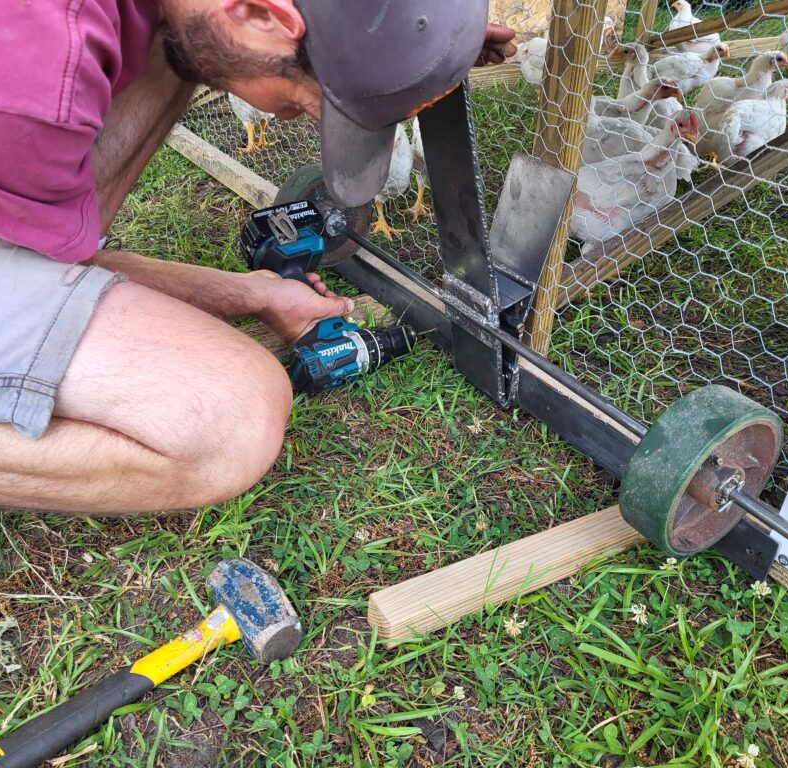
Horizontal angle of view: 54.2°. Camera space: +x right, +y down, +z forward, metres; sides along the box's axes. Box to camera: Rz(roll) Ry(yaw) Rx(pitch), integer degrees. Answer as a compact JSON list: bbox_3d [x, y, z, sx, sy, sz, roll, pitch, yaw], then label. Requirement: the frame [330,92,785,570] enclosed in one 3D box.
[{"bbox_3d":[0.097,-0.179,0.953,0.178,0.426,0.903,-16,36,-28],"label":"frame"}]

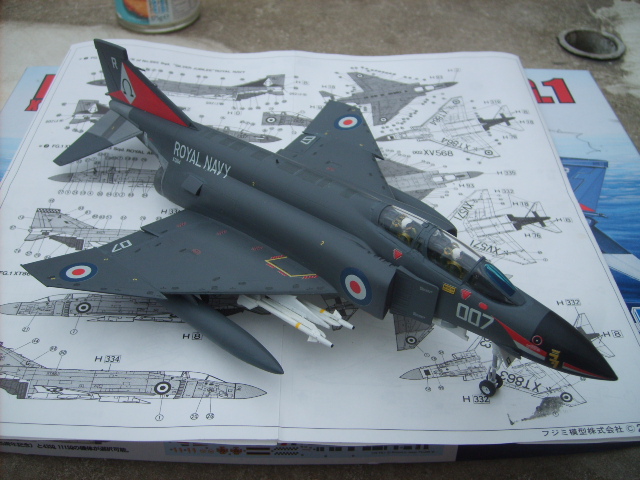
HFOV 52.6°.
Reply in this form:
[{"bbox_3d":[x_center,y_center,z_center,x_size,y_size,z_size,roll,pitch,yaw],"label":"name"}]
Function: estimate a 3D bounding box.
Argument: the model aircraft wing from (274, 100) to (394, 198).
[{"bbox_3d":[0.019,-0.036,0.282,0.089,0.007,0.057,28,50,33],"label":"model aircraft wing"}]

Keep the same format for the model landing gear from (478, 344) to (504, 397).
[{"bbox_3d":[0.056,0.042,0.209,0.008,0.020,0.007,30,49,31],"label":"model landing gear"}]

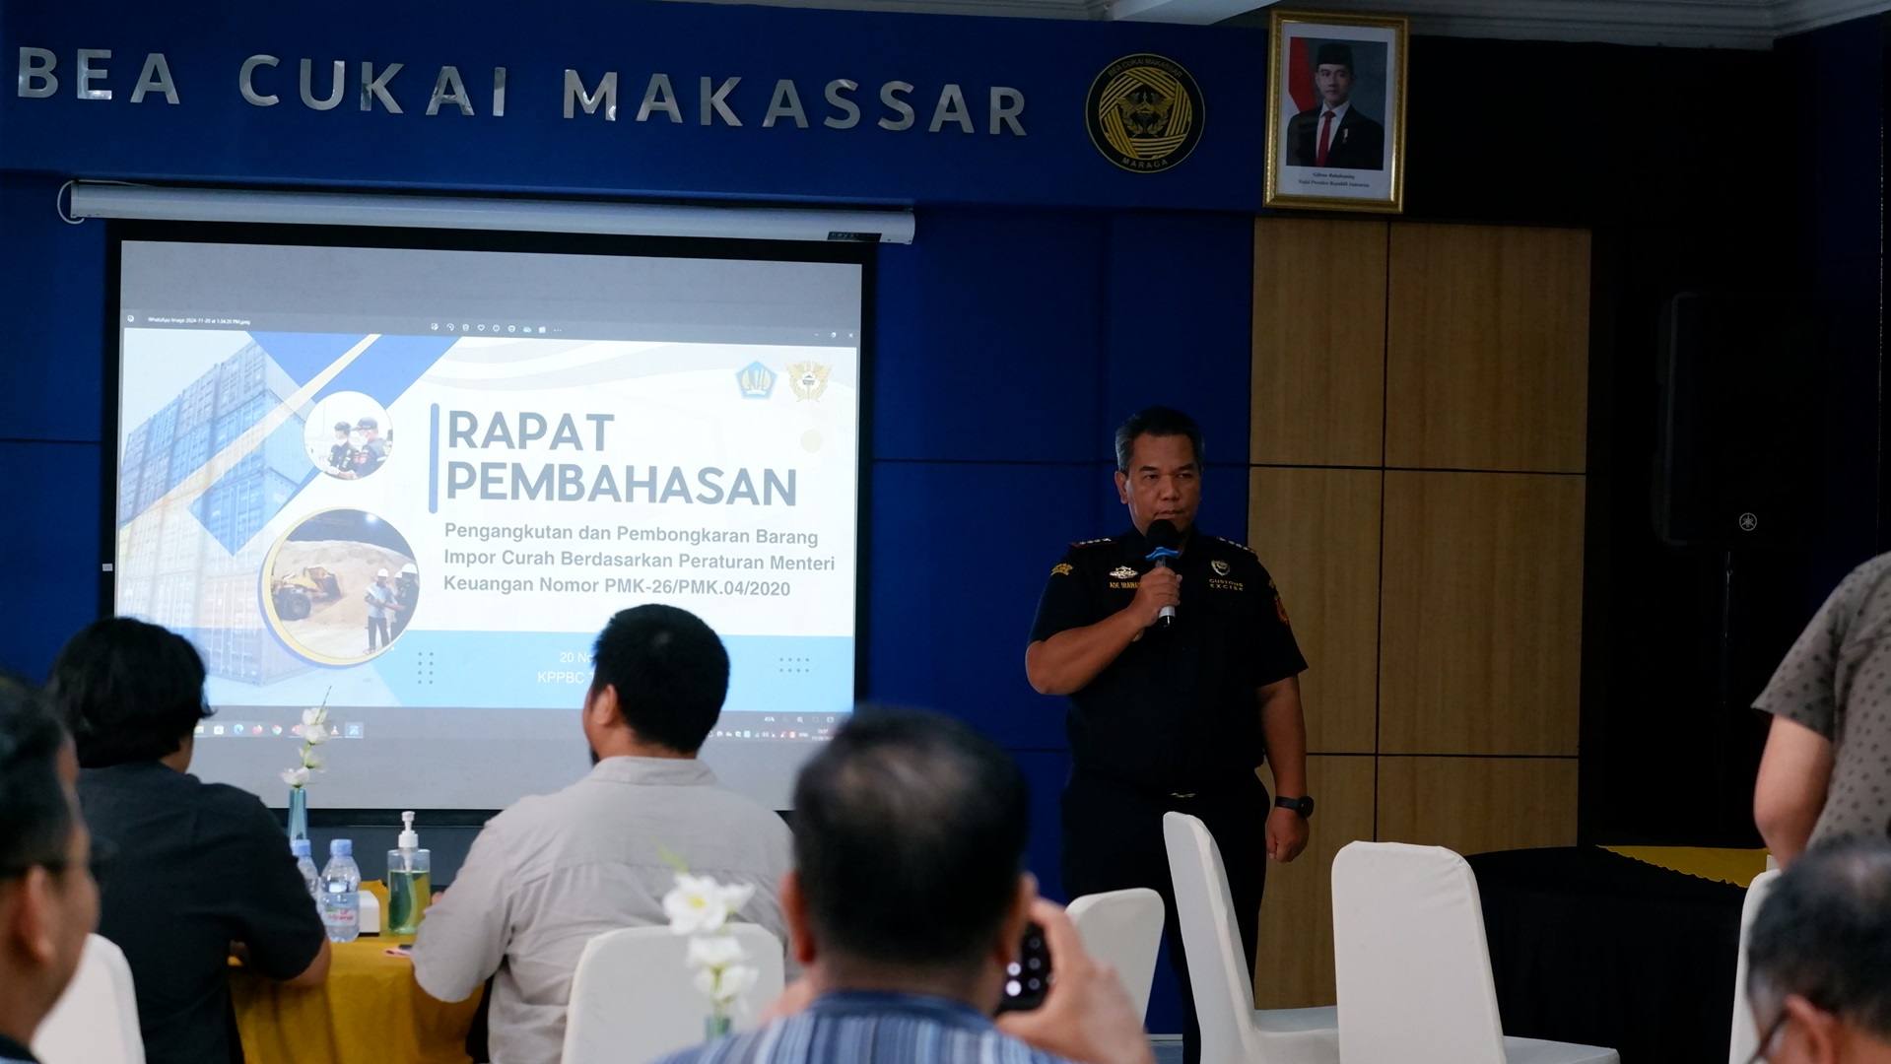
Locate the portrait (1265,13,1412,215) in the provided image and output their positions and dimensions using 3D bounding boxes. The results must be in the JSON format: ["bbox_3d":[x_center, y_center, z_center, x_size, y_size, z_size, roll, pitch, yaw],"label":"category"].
[{"bbox_3d":[1.086,-1.163,11.550,0.395,0.545,0.030,2,4,-12],"label":"portrait"}]

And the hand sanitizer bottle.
[{"bbox_3d":[-0.886,0.565,6.880,0.070,0.202,0.070,1,1,0],"label":"hand sanitizer bottle"}]

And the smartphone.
[{"bbox_3d":[0.003,0.345,3.300,0.162,0.077,0.009,1,-2,0],"label":"smartphone"}]

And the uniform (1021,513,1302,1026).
[{"bbox_3d":[0.462,0.690,8.750,0.540,1.400,0.350,1,1,-10],"label":"uniform"}]

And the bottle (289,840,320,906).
[{"bbox_3d":[-1.055,0.587,6.800,0.064,0.168,0.064,1,1,0],"label":"bottle"}]

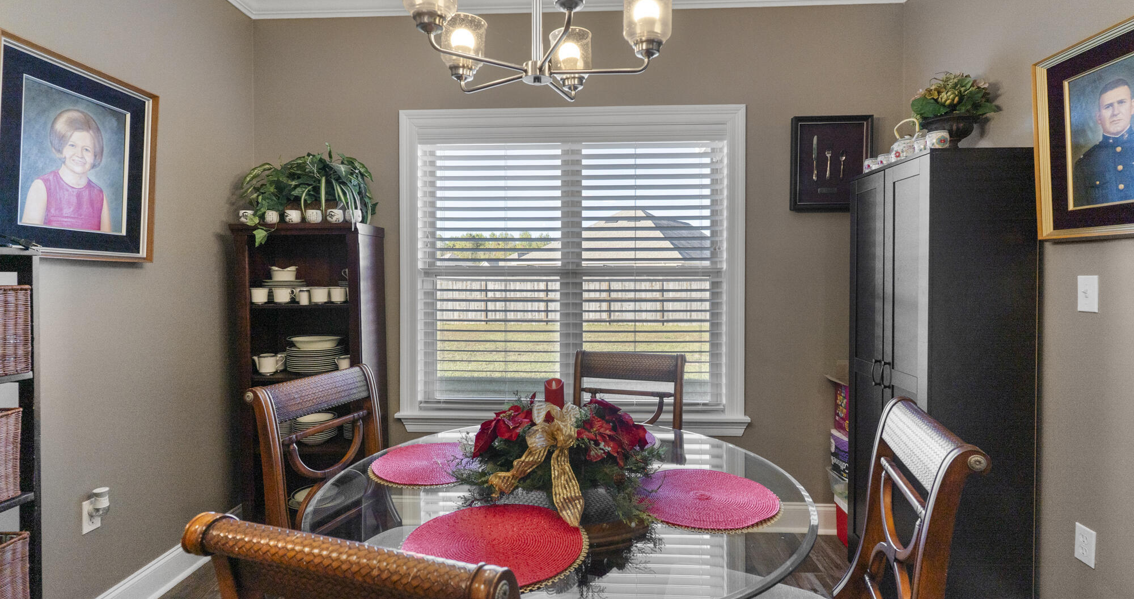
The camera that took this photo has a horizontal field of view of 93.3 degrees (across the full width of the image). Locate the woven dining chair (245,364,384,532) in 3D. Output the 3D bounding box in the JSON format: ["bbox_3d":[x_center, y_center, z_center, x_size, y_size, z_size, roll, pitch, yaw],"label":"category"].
[{"bbox_3d":[-0.512,0.739,1.587,0.620,1.012,0.470,0,2,17],"label":"woven dining chair"}]

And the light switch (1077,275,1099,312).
[{"bbox_3d":[1.644,-0.017,1.696,0.012,0.115,0.070,0,1,2],"label":"light switch"}]

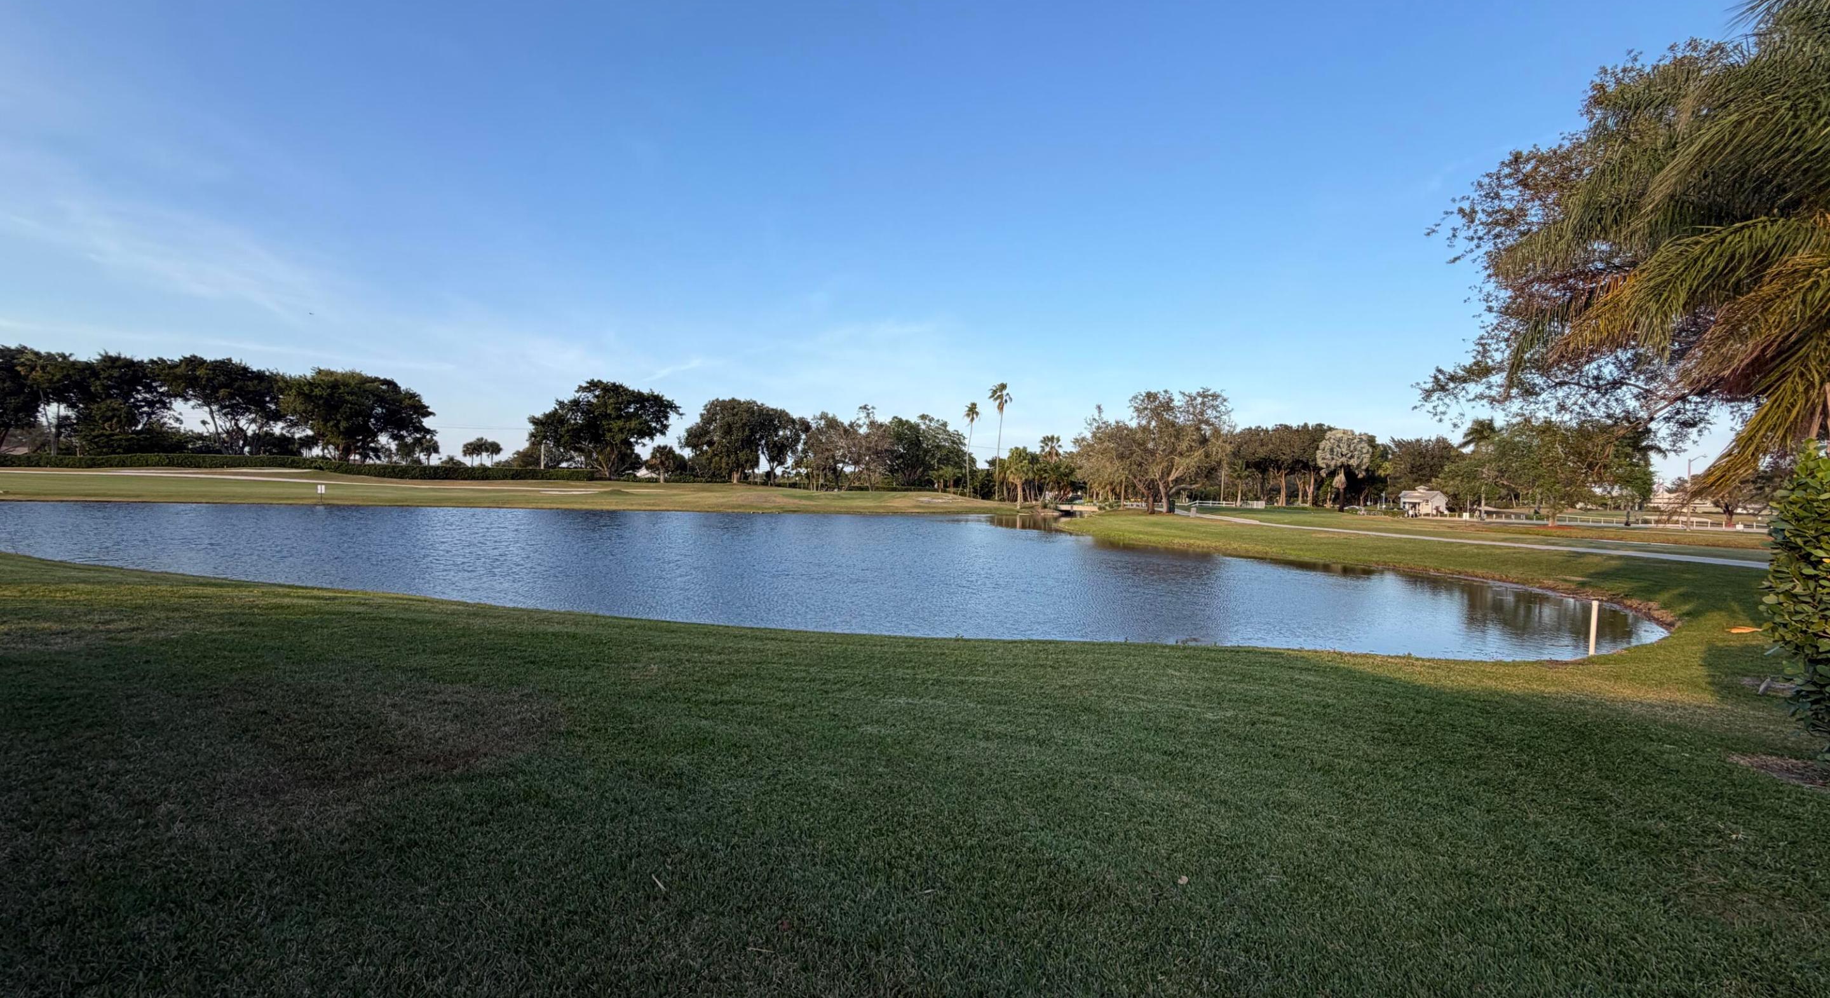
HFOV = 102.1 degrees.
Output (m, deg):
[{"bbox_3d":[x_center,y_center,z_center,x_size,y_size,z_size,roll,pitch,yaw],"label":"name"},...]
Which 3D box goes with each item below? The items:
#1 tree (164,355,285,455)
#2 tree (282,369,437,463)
[{"bbox_3d":[-91.431,-11.926,98.000,12.320,13.820,11.700,1,1,-43],"label":"tree"},{"bbox_3d":[-72.792,-10.774,97.000,16.190,12.740,15.380,1,1,-37],"label":"tree"}]

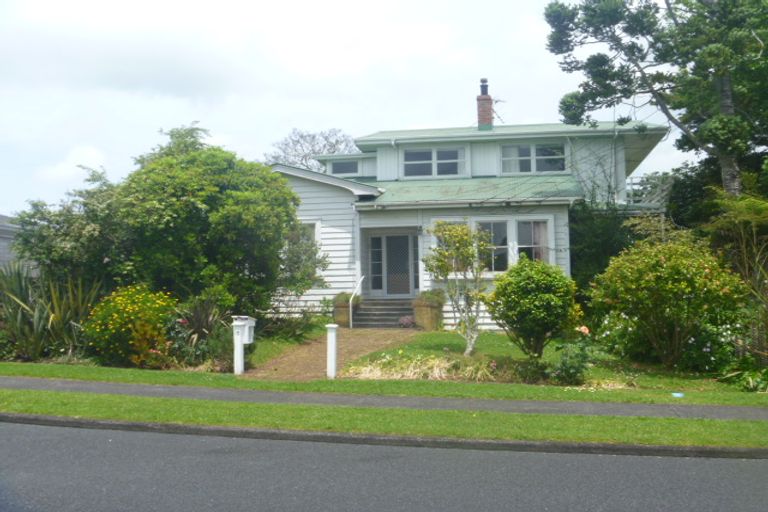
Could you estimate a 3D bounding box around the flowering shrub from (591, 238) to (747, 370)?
[{"bbox_3d":[5.106,0.743,13.400,2.700,2.380,2.400,-1,-2,11],"label":"flowering shrub"}]

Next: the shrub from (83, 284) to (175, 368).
[{"bbox_3d":[-4.909,1.262,14.400,1.750,1.600,1.600,-1,-2,11],"label":"shrub"}]

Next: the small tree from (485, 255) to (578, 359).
[{"bbox_3d":[2.855,0.955,14.450,1.750,2.050,1.650,-1,-2,11],"label":"small tree"}]

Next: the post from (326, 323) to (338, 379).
[{"bbox_3d":[-0.817,1.490,11.850,0.140,0.900,0.140,-1,-2,11],"label":"post"}]

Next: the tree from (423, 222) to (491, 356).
[{"bbox_3d":[1.442,0.670,14.850,1.320,2.680,1.250,-1,-2,11],"label":"tree"}]

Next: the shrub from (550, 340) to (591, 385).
[{"bbox_3d":[2.785,1.564,11.150,0.580,0.640,0.550,-1,-2,11],"label":"shrub"}]

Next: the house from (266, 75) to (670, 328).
[{"bbox_3d":[3.072,-1.959,26.780,13.500,8.550,12.000,-1,-2,11],"label":"house"}]

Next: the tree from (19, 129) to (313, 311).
[{"bbox_3d":[-5.127,-0.507,17.600,6.900,5.300,5.400,-1,-2,11],"label":"tree"}]

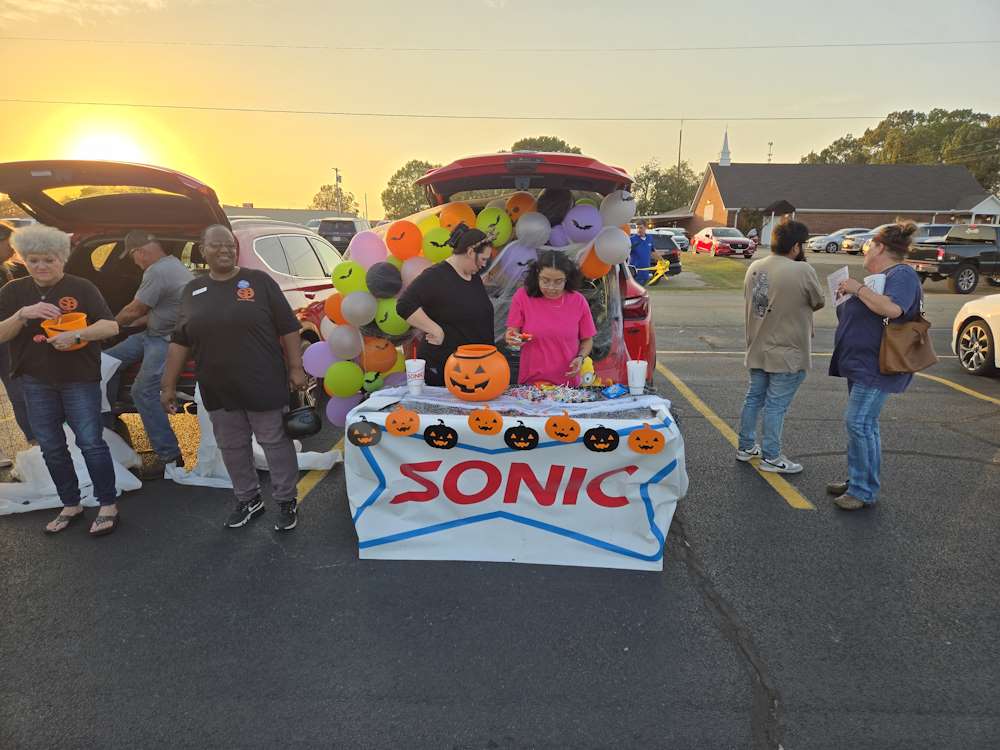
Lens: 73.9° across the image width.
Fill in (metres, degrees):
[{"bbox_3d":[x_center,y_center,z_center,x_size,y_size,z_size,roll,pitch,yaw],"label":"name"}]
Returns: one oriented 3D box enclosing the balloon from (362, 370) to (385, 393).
[{"bbox_3d":[-0.899,0.046,4.720,0.145,0.150,0.145,1,13,0],"label":"balloon"}]

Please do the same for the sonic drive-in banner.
[{"bbox_3d":[0.062,0.530,3.295,1.600,0.790,0.280,1,13,4],"label":"sonic drive-in banner"}]

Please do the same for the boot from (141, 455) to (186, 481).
[{"bbox_3d":[-2.193,0.606,4.367,0.290,0.130,0.110,-3,13,-17],"label":"boot"}]

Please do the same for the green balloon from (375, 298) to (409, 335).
[{"bbox_3d":[-0.701,-0.380,4.350,0.245,0.260,0.245,0,13,0],"label":"green balloon"}]

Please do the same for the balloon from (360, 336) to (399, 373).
[{"bbox_3d":[-0.880,-0.150,4.850,0.265,0.280,0.265,1,13,0],"label":"balloon"}]

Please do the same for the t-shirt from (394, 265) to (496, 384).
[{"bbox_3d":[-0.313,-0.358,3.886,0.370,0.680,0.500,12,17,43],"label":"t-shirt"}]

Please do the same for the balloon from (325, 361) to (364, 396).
[{"bbox_3d":[-1.095,0.028,4.680,0.275,0.265,0.275,1,13,0],"label":"balloon"}]

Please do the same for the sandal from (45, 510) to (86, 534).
[{"bbox_3d":[-2.417,0.788,3.689,0.100,0.075,0.255,3,13,9],"label":"sandal"}]

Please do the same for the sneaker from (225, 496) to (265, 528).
[{"bbox_3d":[-1.439,0.781,3.749,0.105,0.115,0.280,4,12,17],"label":"sneaker"}]

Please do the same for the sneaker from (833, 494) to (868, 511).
[{"bbox_3d":[2.084,0.756,3.895,0.265,0.105,0.100,2,12,8],"label":"sneaker"}]

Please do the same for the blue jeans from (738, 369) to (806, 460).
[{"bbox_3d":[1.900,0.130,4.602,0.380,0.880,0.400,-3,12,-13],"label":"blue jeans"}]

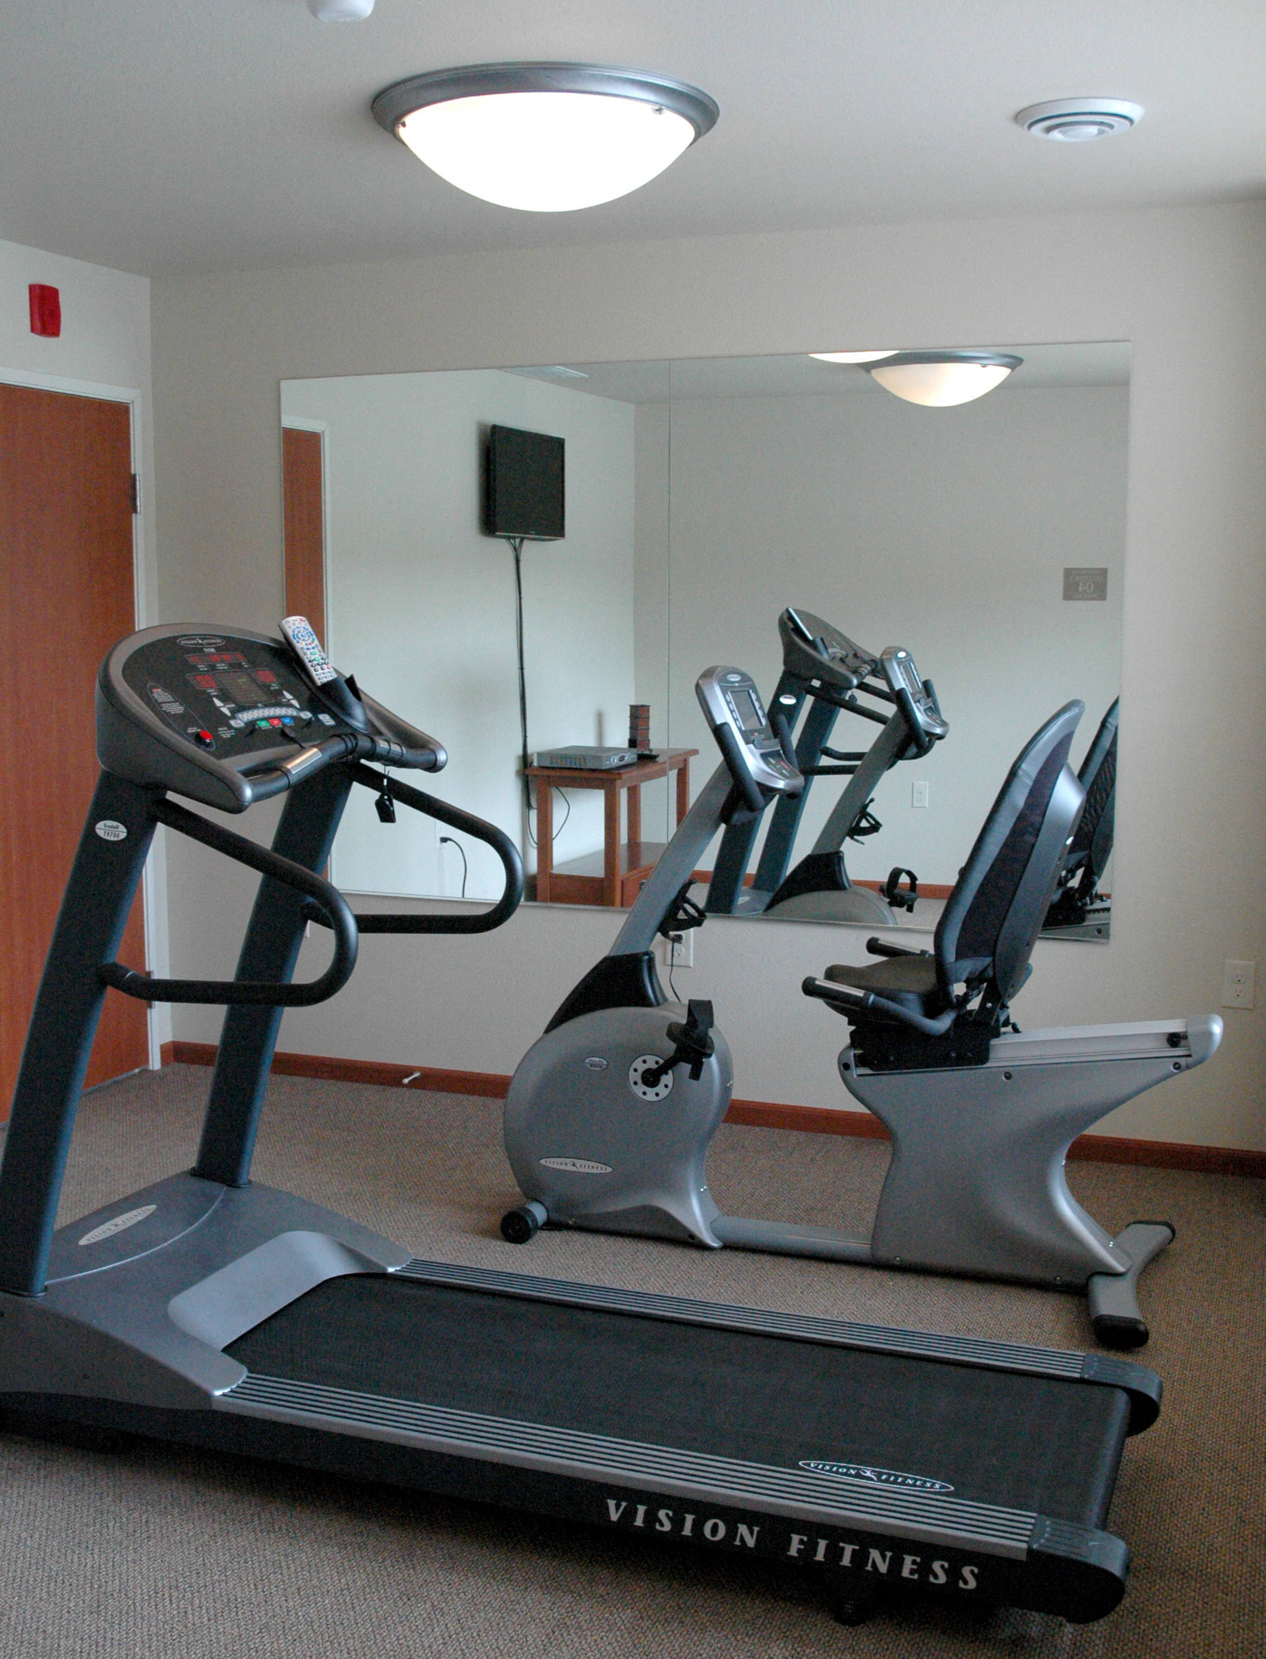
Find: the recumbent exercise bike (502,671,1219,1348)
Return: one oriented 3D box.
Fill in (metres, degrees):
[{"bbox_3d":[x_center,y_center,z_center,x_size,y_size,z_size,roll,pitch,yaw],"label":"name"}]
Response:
[{"bbox_3d":[0.465,0.308,4.212,1.620,1.320,0.620,3,8,21],"label":"recumbent exercise bike"}]

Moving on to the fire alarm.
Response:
[{"bbox_3d":[-1.623,-1.431,5.267,0.050,0.135,0.082,3,8,21],"label":"fire alarm"}]

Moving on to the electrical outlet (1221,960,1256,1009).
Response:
[{"bbox_3d":[1.538,0.397,4.825,0.073,0.118,0.009,3,8,21],"label":"electrical outlet"}]

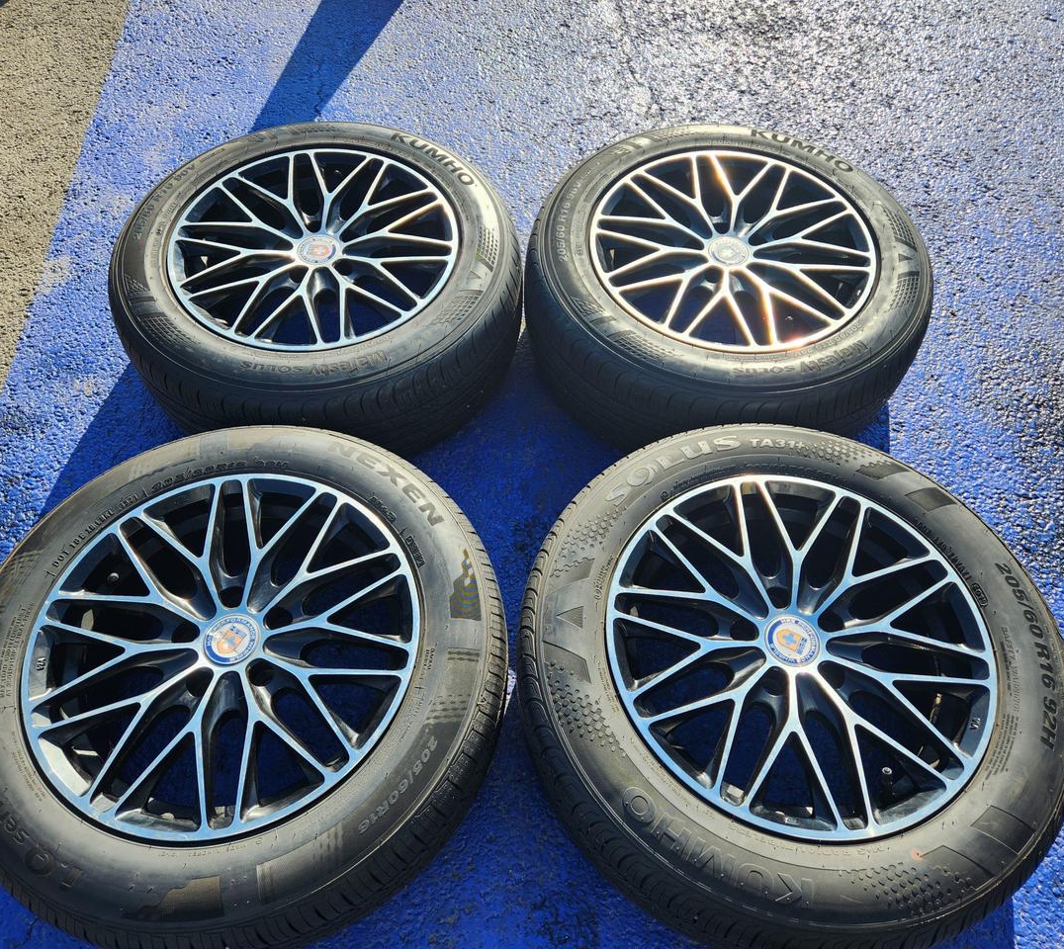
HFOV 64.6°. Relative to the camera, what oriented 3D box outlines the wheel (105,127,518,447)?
[{"bbox_3d":[-0.341,-0.314,1.397,0.652,0.205,0.652,0,58,0],"label":"wheel"}]

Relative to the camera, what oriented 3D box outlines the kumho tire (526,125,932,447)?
[{"bbox_3d":[0.314,-0.313,1.400,0.652,0.205,0.652,1,58,0],"label":"kumho tire"}]

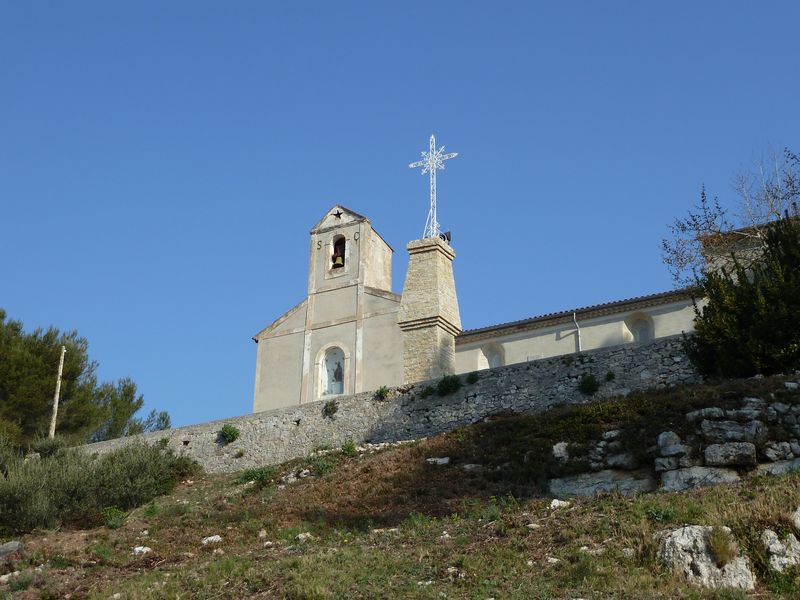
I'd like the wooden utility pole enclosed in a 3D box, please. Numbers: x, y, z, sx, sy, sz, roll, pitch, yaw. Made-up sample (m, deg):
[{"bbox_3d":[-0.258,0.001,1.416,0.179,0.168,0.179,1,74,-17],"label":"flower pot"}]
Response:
[{"bbox_3d":[-15.389,4.201,54.000,0.200,4.730,0.200,-11,-30,21],"label":"wooden utility pole"}]

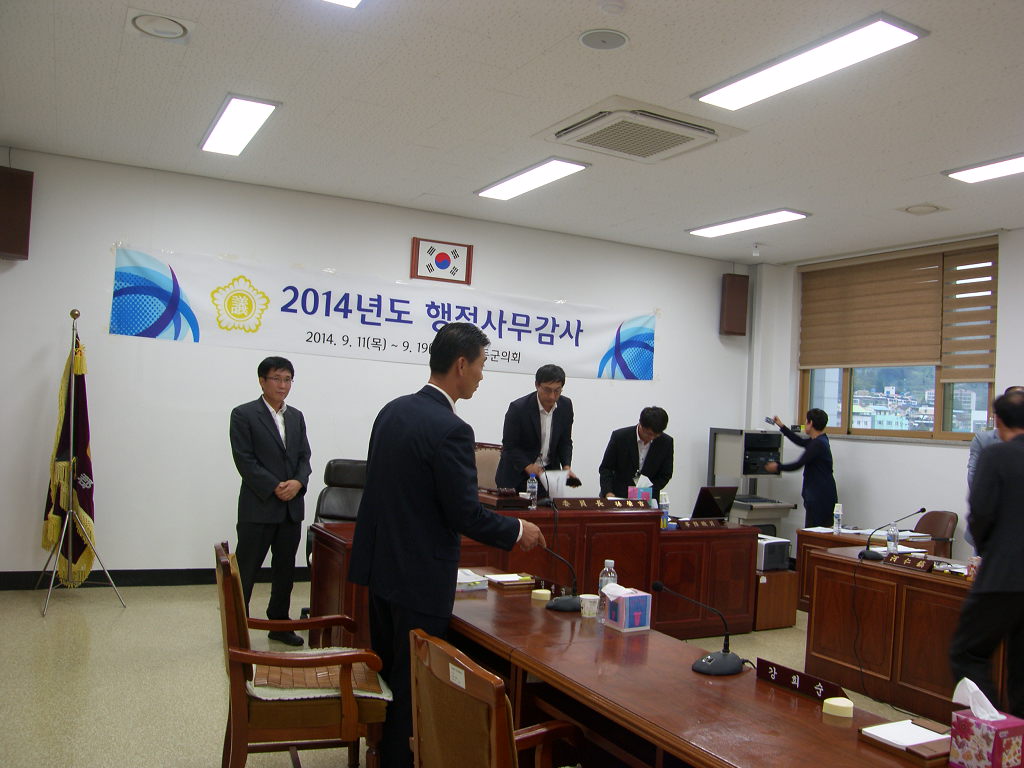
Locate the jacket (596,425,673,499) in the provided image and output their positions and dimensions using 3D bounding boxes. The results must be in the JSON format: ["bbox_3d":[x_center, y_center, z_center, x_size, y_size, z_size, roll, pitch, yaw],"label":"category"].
[{"bbox_3d":[0.908,0.611,6.104,0.540,0.600,0.440,3,-1,-9],"label":"jacket"}]

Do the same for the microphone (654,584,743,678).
[{"bbox_3d":[0.556,0.729,2.505,0.350,0.280,0.130,3,-1,-29],"label":"microphone"}]

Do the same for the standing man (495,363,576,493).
[{"bbox_3d":[0.141,0.697,5.765,0.520,1.680,0.420,3,-1,-14],"label":"standing man"}]

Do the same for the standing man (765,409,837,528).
[{"bbox_3d":[2.490,1.005,7.191,0.600,1.620,0.460,2,-1,28],"label":"standing man"}]

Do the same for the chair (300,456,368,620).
[{"bbox_3d":[-1.114,1.041,5.500,0.640,1.100,0.650,3,-1,-12],"label":"chair"}]

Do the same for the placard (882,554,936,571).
[{"bbox_3d":[2.130,0.957,4.454,0.050,0.053,0.270,3,-1,-29],"label":"placard"}]

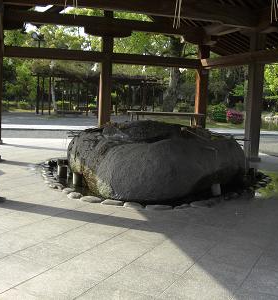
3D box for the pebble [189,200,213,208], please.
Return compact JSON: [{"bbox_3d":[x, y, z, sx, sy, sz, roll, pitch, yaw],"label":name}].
[{"bbox_3d":[0.938,0.811,6.343,0.370,0.085,0.220,1,7,-18],"label":"pebble"}]

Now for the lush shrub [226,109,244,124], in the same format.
[{"bbox_3d":[7.886,-2.783,35.300,1.450,1.280,1.300,3,6,0],"label":"lush shrub"}]

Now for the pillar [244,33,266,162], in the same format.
[{"bbox_3d":[3.230,-1.428,11.776,0.290,3.570,0.290,1,7,-17],"label":"pillar"}]

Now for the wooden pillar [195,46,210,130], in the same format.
[{"bbox_3d":[2.178,-1.868,14.938,0.320,3.650,0.320,1,7,-17],"label":"wooden pillar"}]

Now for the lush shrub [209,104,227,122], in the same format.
[{"bbox_3d":[6.299,-2.943,34.000,1.450,1.600,1.400,4,6,10],"label":"lush shrub"}]

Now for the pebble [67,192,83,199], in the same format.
[{"bbox_3d":[-0.972,0.701,6.521,0.260,0.090,0.200,6,7,30],"label":"pebble"}]

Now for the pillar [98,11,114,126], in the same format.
[{"bbox_3d":[-1.062,-2.229,13.882,0.320,4.300,0.320,1,7,-17],"label":"pillar"}]

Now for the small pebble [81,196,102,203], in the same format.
[{"bbox_3d":[-0.701,0.736,6.306,0.310,0.085,0.200,5,7,22],"label":"small pebble"}]

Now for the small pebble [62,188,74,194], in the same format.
[{"bbox_3d":[-1.124,0.659,6.816,0.200,0.085,0.180,7,8,35],"label":"small pebble"}]

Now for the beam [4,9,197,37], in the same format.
[{"bbox_3d":[-0.970,-4.056,13.678,7.000,0.340,0.280,1,7,-17],"label":"beam"}]

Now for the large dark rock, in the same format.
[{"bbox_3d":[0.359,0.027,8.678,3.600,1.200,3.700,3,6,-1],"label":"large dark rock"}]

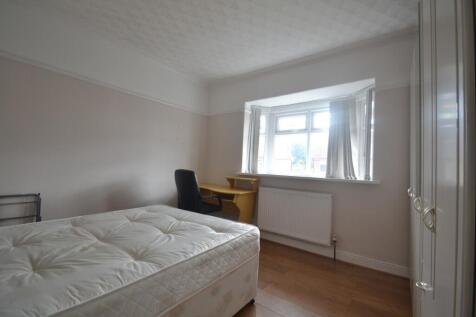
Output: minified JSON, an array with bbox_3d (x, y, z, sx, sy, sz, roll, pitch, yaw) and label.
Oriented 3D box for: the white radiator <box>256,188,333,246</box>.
[{"bbox_3d":[0.712,0.708,2.568,0.925,0.594,0.093,1,0,34],"label":"white radiator"}]

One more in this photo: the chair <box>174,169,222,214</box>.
[{"bbox_3d":[-0.472,0.657,2.561,0.550,1.035,0.580,1,0,34],"label":"chair"}]

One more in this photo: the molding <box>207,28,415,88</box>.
[{"bbox_3d":[0.616,-1.238,2.691,2.758,0.090,0.085,1,0,34],"label":"molding"}]

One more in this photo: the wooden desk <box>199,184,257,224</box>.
[{"bbox_3d":[-0.243,0.805,2.983,1.000,0.750,0.500,1,0,34],"label":"wooden desk"}]

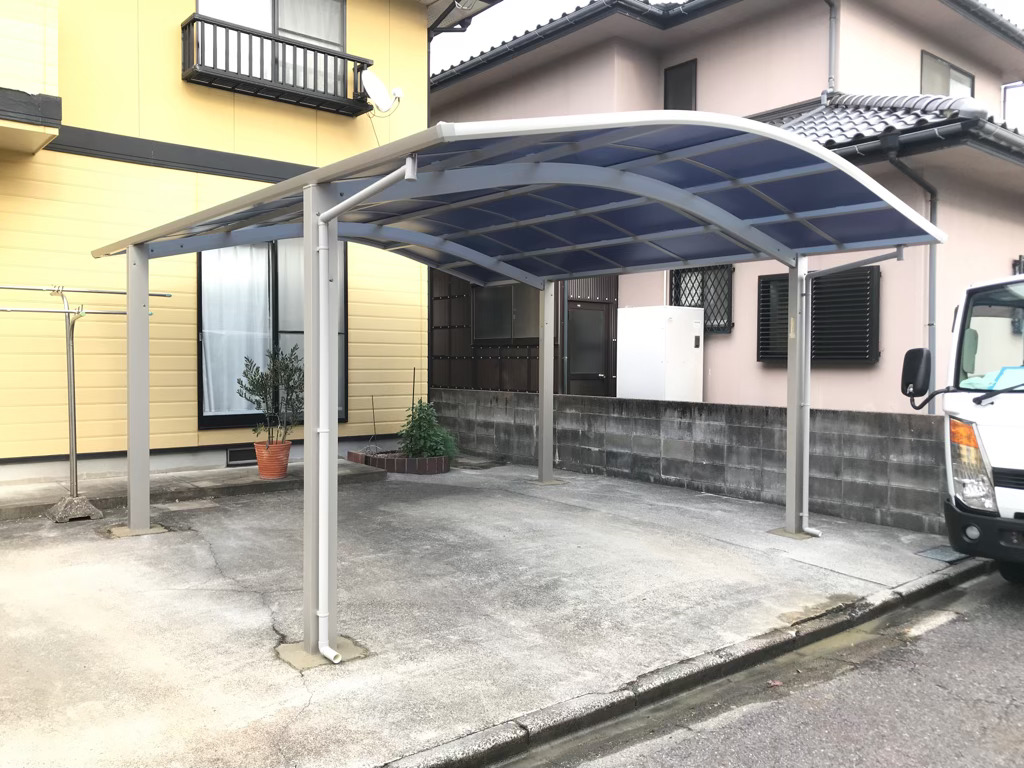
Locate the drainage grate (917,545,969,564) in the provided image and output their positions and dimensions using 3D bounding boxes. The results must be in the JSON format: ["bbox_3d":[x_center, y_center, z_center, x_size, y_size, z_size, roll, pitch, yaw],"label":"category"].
[{"bbox_3d":[3.111,1.226,5.930,0.420,0.030,0.280,-1,2,-39],"label":"drainage grate"}]

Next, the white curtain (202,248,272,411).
[{"bbox_3d":[-2.937,-0.611,8.848,0.760,1.890,0.100,-1,2,-40],"label":"white curtain"}]

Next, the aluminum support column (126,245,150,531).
[{"bbox_3d":[-2.804,0.032,6.222,0.132,2.134,0.083,-1,2,-39],"label":"aluminum support column"}]

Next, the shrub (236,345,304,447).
[{"bbox_3d":[-2.387,0.107,8.290,0.700,1.013,0.640,-1,2,-40],"label":"shrub"}]

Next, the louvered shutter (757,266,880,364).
[{"bbox_3d":[3.113,-0.685,8.521,0.130,0.927,1.276,-1,2,-40],"label":"louvered shutter"}]

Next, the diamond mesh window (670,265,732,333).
[{"bbox_3d":[2.187,-0.964,9.542,0.110,0.783,0.884,-1,2,-39],"label":"diamond mesh window"}]

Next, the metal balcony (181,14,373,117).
[{"bbox_3d":[-2.432,-3.336,8.786,1.950,0.555,0.415,-1,2,-40],"label":"metal balcony"}]

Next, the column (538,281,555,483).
[{"bbox_3d":[0.367,-0.022,8.851,0.132,2.150,0.083,-1,2,-39],"label":"column"}]

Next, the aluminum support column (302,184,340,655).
[{"bbox_3d":[-0.961,0.187,4.160,0.140,2.318,0.092,-1,2,-40],"label":"aluminum support column"}]

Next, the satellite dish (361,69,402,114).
[{"bbox_3d":[-1.431,-3.248,9.199,0.400,0.500,0.440,1,2,25],"label":"satellite dish"}]

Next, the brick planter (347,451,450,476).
[{"bbox_3d":[-1.232,0.919,9.729,0.900,0.190,1.030,-1,2,-39],"label":"brick planter"}]

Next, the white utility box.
[{"bbox_3d":[1.709,0.039,9.567,0.670,1.800,0.700,-1,2,-40],"label":"white utility box"}]

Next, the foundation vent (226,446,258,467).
[{"bbox_3d":[-2.839,0.786,8.888,0.450,0.195,0.080,-1,2,-40],"label":"foundation vent"}]

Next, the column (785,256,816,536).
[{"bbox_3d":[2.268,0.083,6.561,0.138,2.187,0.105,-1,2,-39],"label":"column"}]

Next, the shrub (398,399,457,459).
[{"bbox_3d":[-1.015,0.498,9.802,0.680,0.700,0.620,0,2,-5],"label":"shrub"}]

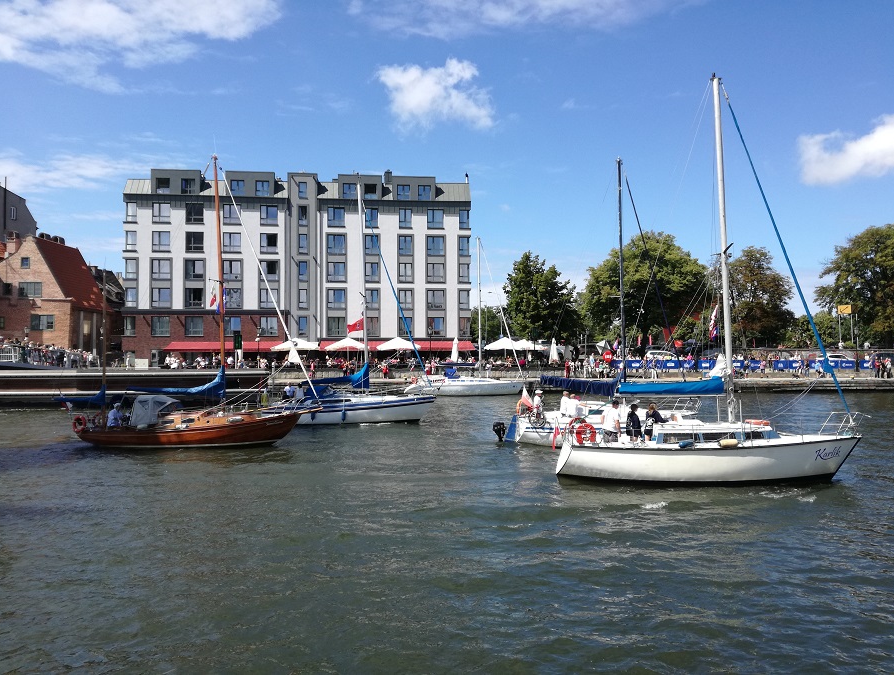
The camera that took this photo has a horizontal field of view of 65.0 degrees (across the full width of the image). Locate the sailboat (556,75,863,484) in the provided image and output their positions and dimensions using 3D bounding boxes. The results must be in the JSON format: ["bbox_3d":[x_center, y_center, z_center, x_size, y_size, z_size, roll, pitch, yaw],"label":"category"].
[{"bbox_3d":[7.530,-1.695,20.130,8.790,11.612,2.750,0,-1,-1],"label":"sailboat"}]

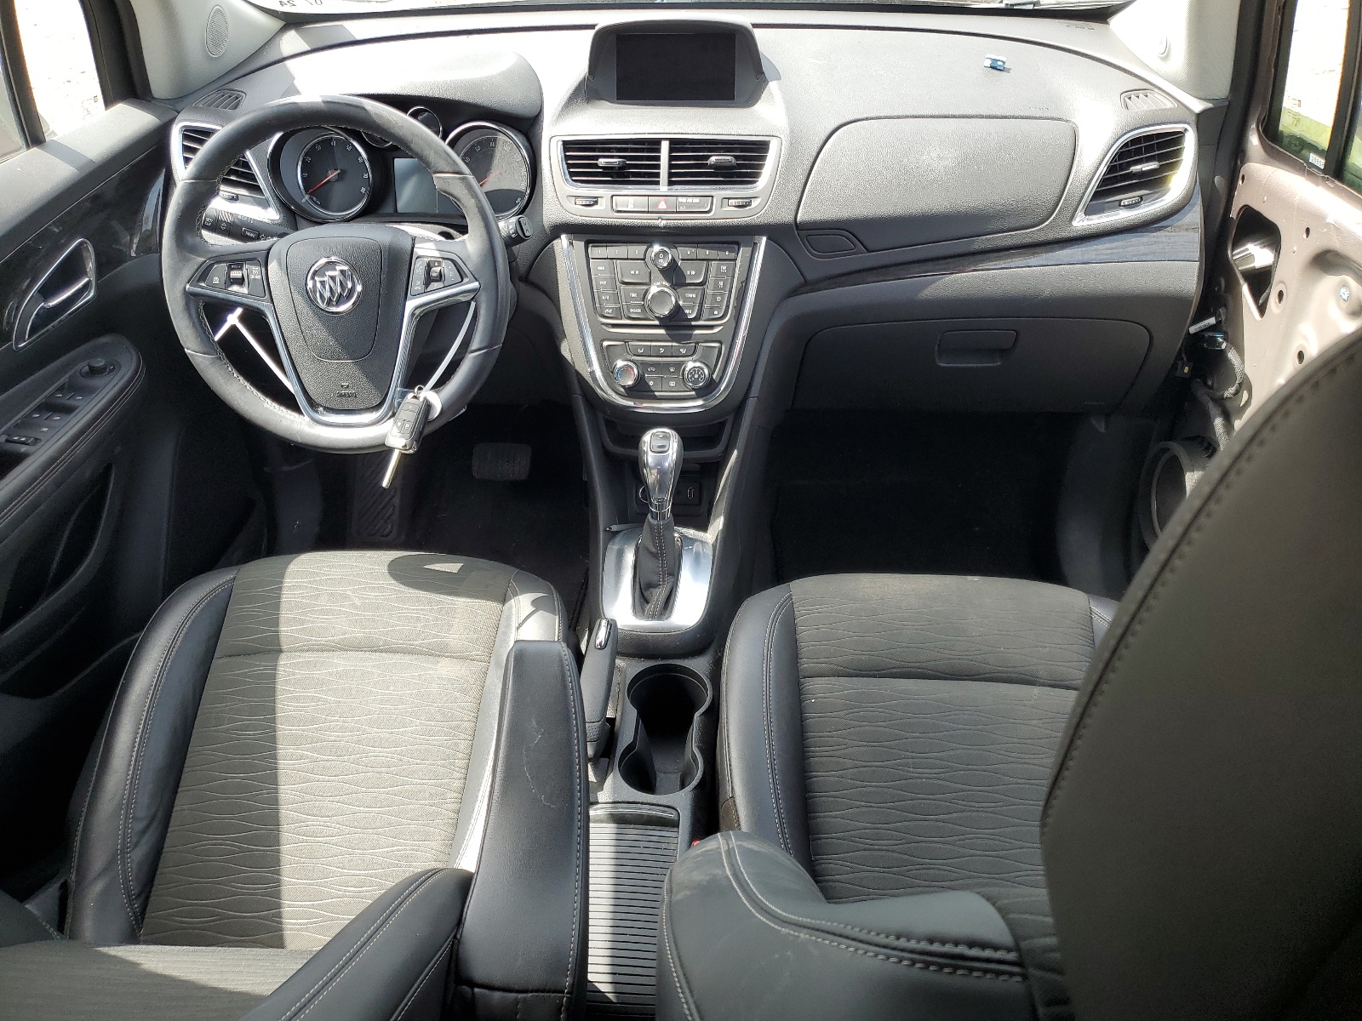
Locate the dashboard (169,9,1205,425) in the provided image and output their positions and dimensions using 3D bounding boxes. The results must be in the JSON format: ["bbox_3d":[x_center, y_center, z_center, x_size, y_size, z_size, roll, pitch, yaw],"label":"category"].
[{"bbox_3d":[-0.002,-0.460,1.471,1.390,0.440,0.570,2,35,4],"label":"dashboard"}]

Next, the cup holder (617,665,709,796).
[{"bbox_3d":[-0.017,0.246,1.054,0.088,0.075,0.176,2,35,4],"label":"cup holder"}]

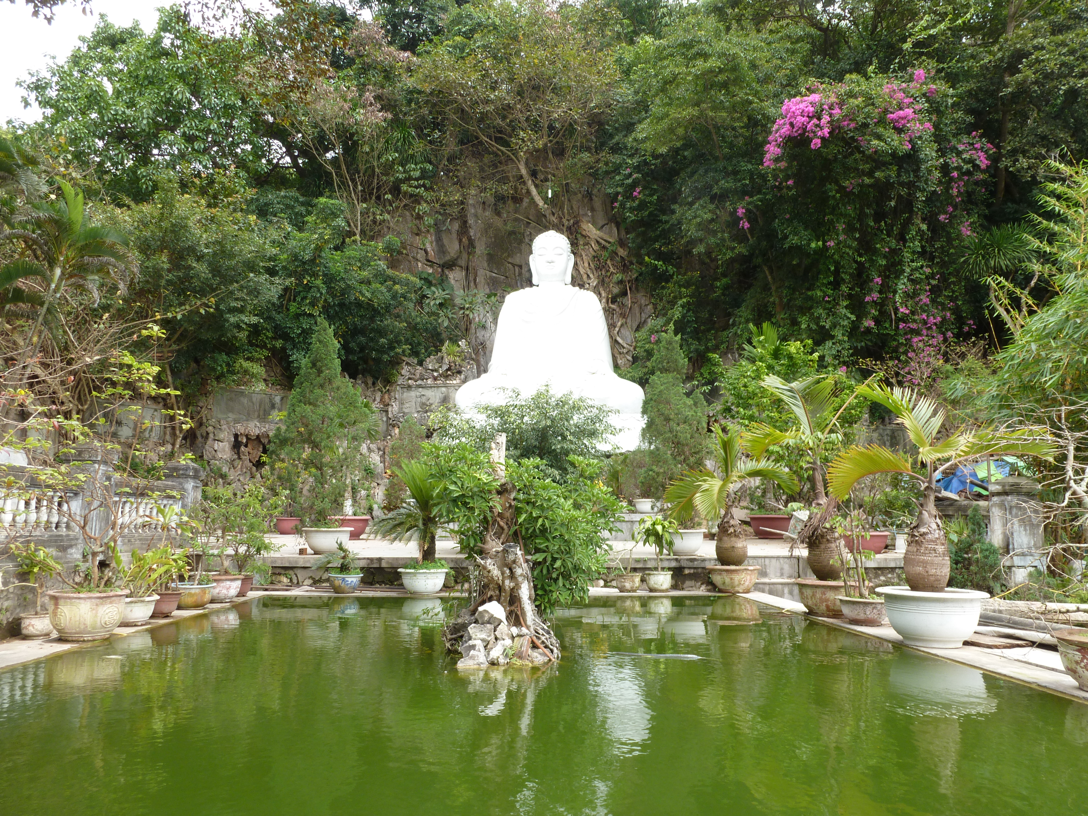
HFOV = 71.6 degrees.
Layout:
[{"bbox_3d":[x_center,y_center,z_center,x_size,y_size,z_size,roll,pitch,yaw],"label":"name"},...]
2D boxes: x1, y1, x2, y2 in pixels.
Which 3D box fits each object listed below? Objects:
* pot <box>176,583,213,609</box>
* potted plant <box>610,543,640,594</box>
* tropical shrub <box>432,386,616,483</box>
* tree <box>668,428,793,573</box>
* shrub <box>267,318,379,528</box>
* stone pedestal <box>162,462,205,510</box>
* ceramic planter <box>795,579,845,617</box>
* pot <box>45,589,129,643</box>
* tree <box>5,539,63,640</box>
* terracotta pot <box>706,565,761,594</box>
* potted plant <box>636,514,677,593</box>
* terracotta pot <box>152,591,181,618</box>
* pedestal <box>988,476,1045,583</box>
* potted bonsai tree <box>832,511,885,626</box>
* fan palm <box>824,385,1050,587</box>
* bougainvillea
[{"bbox_3d":[-5.691,3.047,12.229,0.758,0.393,0.758,0,-9,-2],"label":"pot"},{"bbox_3d":[1.636,3.201,15.122,0.627,0.985,0.520,-1,-9,6],"label":"potted plant"},{"bbox_3d":[-0.486,0.933,18.370,4.476,3.013,3.805,0,-9,-2],"label":"tropical shrub"},{"bbox_3d":[3.823,1.938,15.352,2.716,3.192,2.500,0,-9,-2],"label":"tree"},{"bbox_3d":[-5.266,0.627,17.908,2.643,5.549,2.300,0,-9,-2],"label":"shrub"},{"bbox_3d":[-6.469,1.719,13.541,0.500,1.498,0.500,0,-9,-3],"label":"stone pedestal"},{"bbox_3d":[4.268,2.787,11.093,1.092,0.525,1.092,-3,-9,20],"label":"ceramic planter"},{"bbox_3d":[-5.557,2.510,9.189,1.020,0.544,1.020,0,-9,-2],"label":"pot"},{"bbox_3d":[-6.055,2.162,8.950,0.572,1.131,0.515,6,-11,-33],"label":"tree"},{"bbox_3d":[3.821,3.418,15.115,1.044,0.524,1.044,-2,-9,14],"label":"terracotta pot"},{"bbox_3d":[2.290,2.942,15.282,0.981,1.512,0.981,0,-9,-2],"label":"potted plant"},{"bbox_3d":[-5.593,2.860,11.035,0.592,0.364,0.592,4,-10,-26],"label":"terracotta pot"},{"bbox_3d":[8.362,2.166,13.349,0.540,1.901,0.540,0,-9,-3],"label":"pedestal"},{"bbox_3d":[4.435,2.197,10.455,0.942,1.542,0.850,0,-9,-2],"label":"potted bonsai tree"},{"bbox_3d":[4.499,0.898,8.581,2.289,2.373,1.831,-5,-10,27],"label":"fan palm"},{"bbox_3d":[13.360,-8.172,31.577,10.887,12.796,4.500,0,-9,-2],"label":"bougainvillea"}]

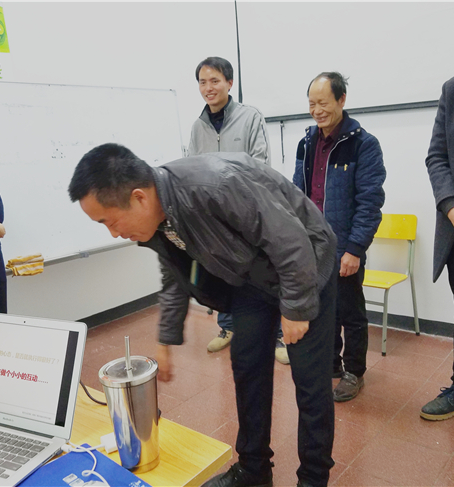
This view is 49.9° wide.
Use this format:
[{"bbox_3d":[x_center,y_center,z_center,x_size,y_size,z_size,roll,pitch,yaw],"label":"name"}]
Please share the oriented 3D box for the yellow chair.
[{"bbox_3d":[0.930,0.232,3.032,0.400,0.776,0.435,5,15,41],"label":"yellow chair"}]

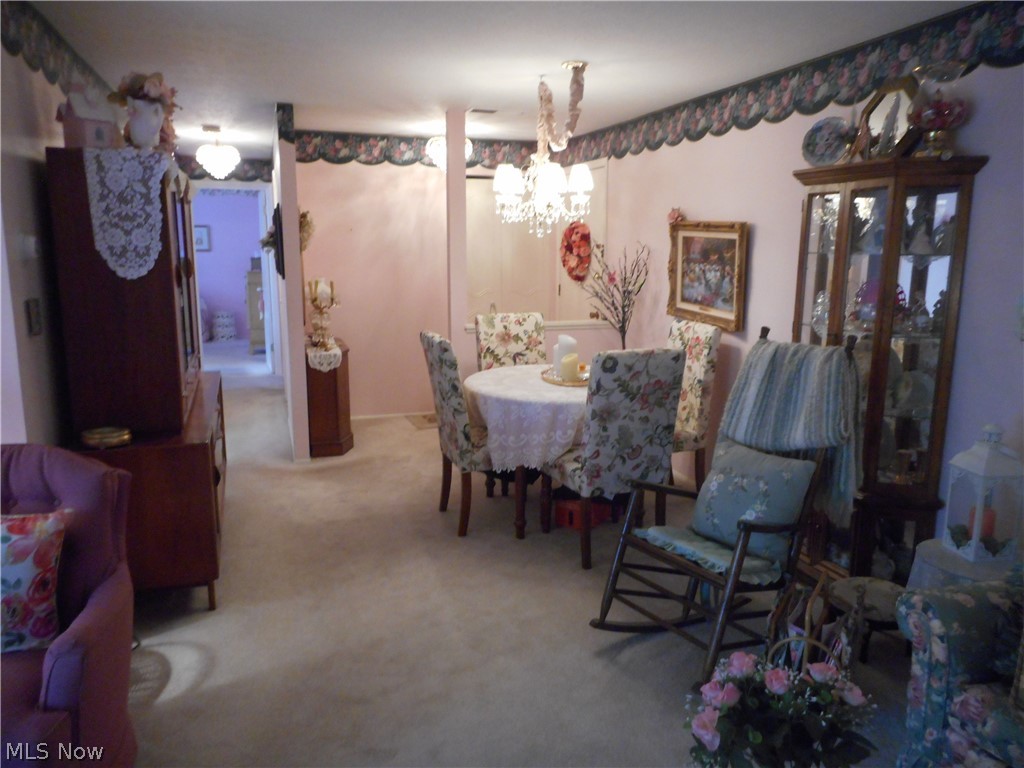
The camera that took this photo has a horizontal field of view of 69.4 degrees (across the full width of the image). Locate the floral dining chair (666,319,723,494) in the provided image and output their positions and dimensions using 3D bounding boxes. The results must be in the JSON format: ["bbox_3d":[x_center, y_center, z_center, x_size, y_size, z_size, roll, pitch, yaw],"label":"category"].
[{"bbox_3d":[0.866,0.186,4.479,0.625,1.050,0.490,-4,11,-19],"label":"floral dining chair"}]

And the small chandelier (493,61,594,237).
[{"bbox_3d":[0.174,-1.252,4.088,0.590,0.865,0.620,0,11,0],"label":"small chandelier"}]

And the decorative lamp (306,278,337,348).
[{"bbox_3d":[-1.400,-0.526,5.426,0.205,0.520,0.205,-4,11,-19],"label":"decorative lamp"}]

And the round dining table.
[{"bbox_3d":[0.334,0.360,4.295,1.250,0.770,1.250,0,11,0],"label":"round dining table"}]

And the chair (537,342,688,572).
[{"bbox_3d":[0.493,0.324,3.733,0.490,1.050,0.625,-4,11,-19],"label":"chair"}]

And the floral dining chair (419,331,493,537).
[{"bbox_3d":[-0.151,0.248,4.107,0.625,1.055,0.490,-4,11,-19],"label":"floral dining chair"}]

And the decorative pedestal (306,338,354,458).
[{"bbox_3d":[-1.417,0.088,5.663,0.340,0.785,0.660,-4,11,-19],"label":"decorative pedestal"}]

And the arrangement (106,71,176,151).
[{"bbox_3d":[-1.556,-1.132,3.121,0.265,0.350,0.260,-4,11,-19],"label":"arrangement"}]

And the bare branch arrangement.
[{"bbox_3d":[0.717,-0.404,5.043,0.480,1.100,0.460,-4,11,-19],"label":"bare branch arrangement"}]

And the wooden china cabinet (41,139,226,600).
[{"bbox_3d":[-1.761,-0.106,3.710,0.517,1.885,1.810,-4,11,-19],"label":"wooden china cabinet"}]

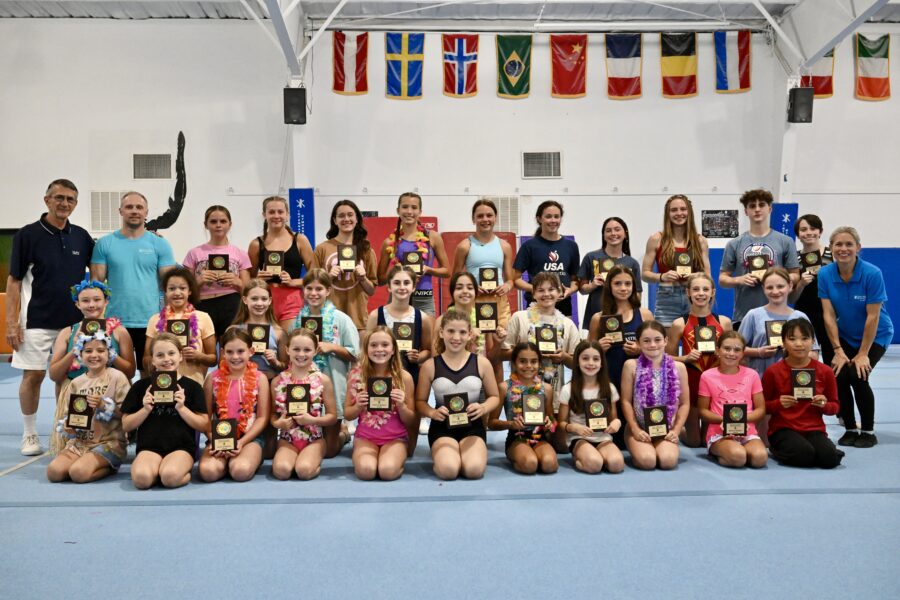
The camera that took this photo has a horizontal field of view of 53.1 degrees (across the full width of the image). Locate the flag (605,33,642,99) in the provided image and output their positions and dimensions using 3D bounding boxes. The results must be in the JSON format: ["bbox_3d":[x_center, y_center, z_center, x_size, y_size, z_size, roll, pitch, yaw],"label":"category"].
[{"bbox_3d":[3.196,-4.308,16.569,0.686,1.217,0.060,0,1,-2],"label":"flag"}]

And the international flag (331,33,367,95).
[{"bbox_3d":[-1.812,-4.323,16.414,0.652,1.188,0.060,0,1,-2],"label":"international flag"}]

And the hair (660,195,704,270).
[{"bbox_3d":[1.582,-0.455,6.150,0.280,0.530,0.240,0,1,7],"label":"hair"}]

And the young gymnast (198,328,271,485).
[{"bbox_3d":[-1.221,0.567,5.100,0.380,0.800,0.580,0,1,-6],"label":"young gymnast"}]

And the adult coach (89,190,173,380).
[{"bbox_3d":[-2.103,0.114,5.938,0.560,1.660,0.300,0,1,-9],"label":"adult coach"}]

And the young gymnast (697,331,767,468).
[{"bbox_3d":[1.659,0.562,5.265,0.410,0.750,0.500,0,1,9],"label":"young gymnast"}]

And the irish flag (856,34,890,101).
[{"bbox_3d":[7.271,-3.992,15.450,0.600,1.120,0.090,0,1,-3],"label":"irish flag"}]

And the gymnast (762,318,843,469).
[{"bbox_3d":[2.080,0.525,5.300,0.450,0.830,0.560,0,1,12],"label":"gymnast"}]

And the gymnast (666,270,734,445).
[{"bbox_3d":[1.600,0.385,5.800,0.420,1.110,0.520,0,1,9],"label":"gymnast"}]

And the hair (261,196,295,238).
[{"bbox_3d":[-1.154,-0.554,6.040,0.223,0.283,0.220,-1,1,-7],"label":"hair"}]

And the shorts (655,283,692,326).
[{"bbox_3d":[1.641,0.044,6.550,0.310,0.310,0.230,0,1,10],"label":"shorts"}]

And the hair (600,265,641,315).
[{"bbox_3d":[1.042,-0.061,5.500,0.240,0.310,0.220,0,1,6],"label":"hair"}]

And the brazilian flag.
[{"bbox_3d":[0.981,-3.581,13.800,0.540,0.980,0.050,0,1,-2],"label":"brazilian flag"}]

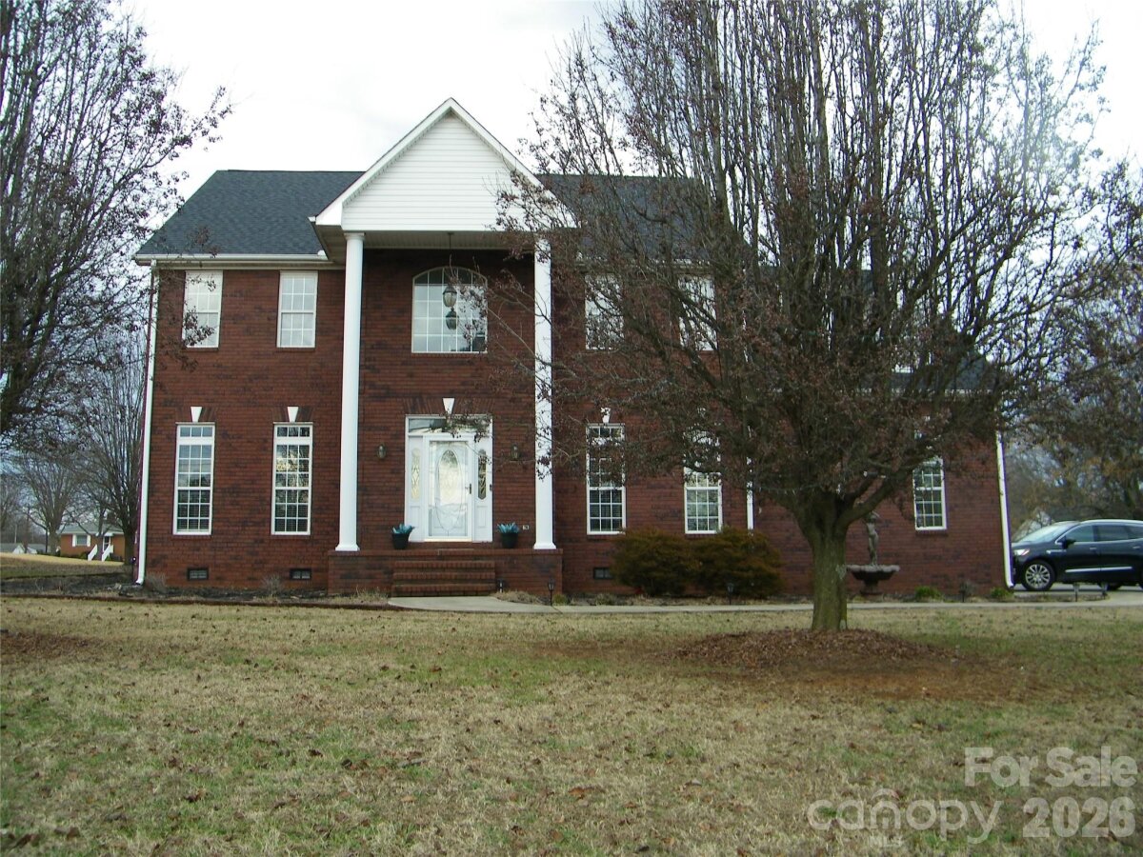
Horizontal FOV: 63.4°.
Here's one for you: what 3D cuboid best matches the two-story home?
[{"bbox_3d":[0.364,-1.492,22.391,18.600,10.400,12.000,0,-8,-3],"label":"two-story home"}]

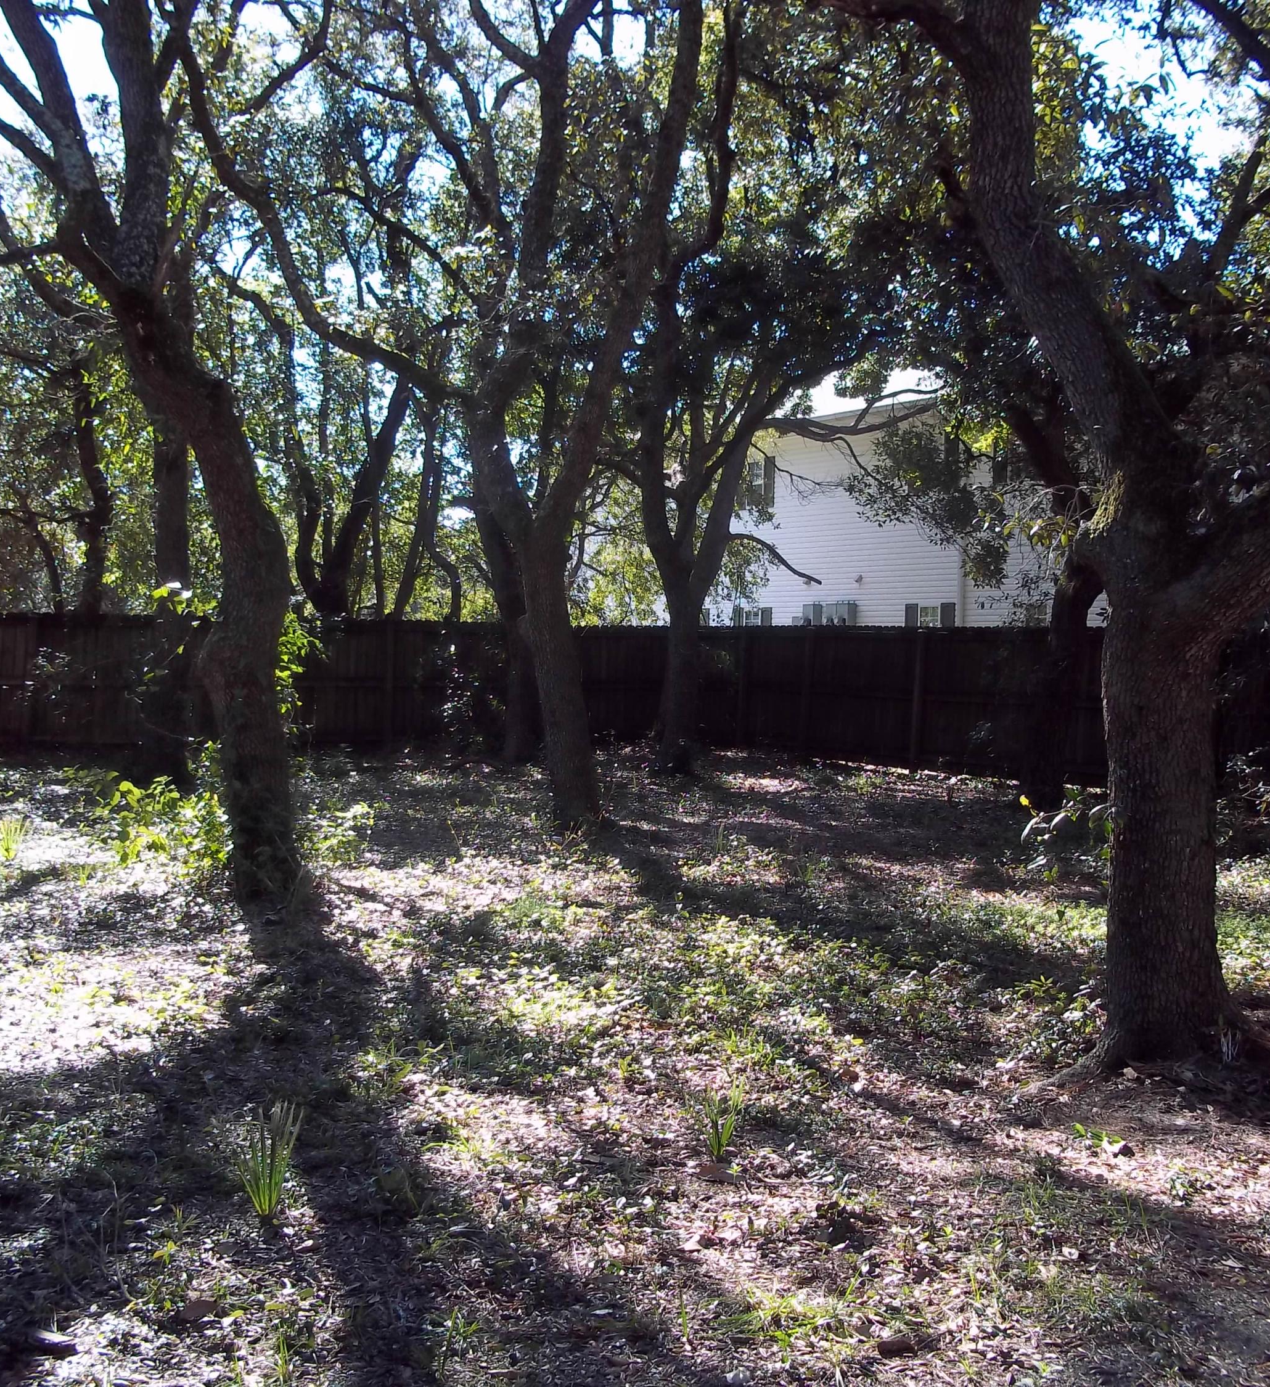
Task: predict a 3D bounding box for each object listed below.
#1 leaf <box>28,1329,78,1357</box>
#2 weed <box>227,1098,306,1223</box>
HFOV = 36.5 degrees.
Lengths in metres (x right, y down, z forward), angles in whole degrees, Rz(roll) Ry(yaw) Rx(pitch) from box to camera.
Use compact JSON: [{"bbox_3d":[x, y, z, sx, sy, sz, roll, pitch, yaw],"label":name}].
[{"bbox_3d":[-1.250,1.397,4.140,0.103,0.030,0.067,1,2,-17],"label":"leaf"},{"bbox_3d":[-0.985,1.238,5.100,0.201,0.305,0.191,1,2,-11],"label":"weed"}]

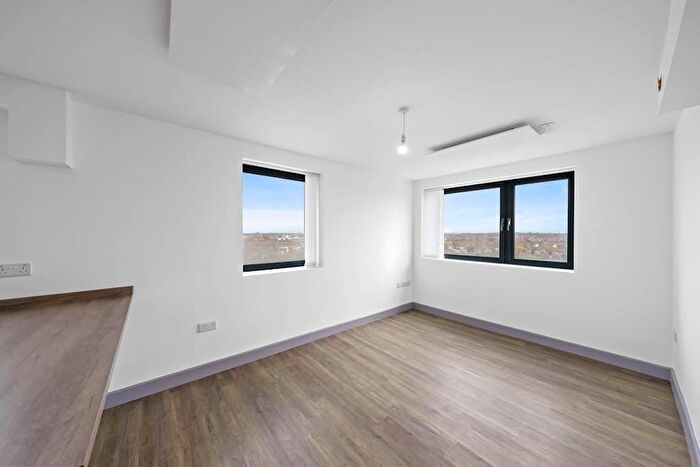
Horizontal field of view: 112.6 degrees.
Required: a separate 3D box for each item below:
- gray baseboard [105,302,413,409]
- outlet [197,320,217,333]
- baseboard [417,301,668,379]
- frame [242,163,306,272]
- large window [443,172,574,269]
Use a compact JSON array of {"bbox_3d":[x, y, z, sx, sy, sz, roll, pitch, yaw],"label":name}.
[{"bbox_3d":[-0.383,1.329,3.086,3.981,0.122,0.018,0,0,-39],"label":"gray baseboard"},{"bbox_3d":[-1.392,0.917,2.280,0.146,0.086,0.014,0,0,-39],"label":"outlet"},{"bbox_3d":[2.098,1.329,3.253,0.018,0.122,2.799,0,0,-41],"label":"baseboard"},{"bbox_3d":[-0.947,-0.180,3.000,0.896,1.250,0.080,0,0,-39],"label":"frame"},{"bbox_3d":[2.212,-0.160,3.577,0.080,1.209,1.805,0,0,-41],"label":"large window"}]

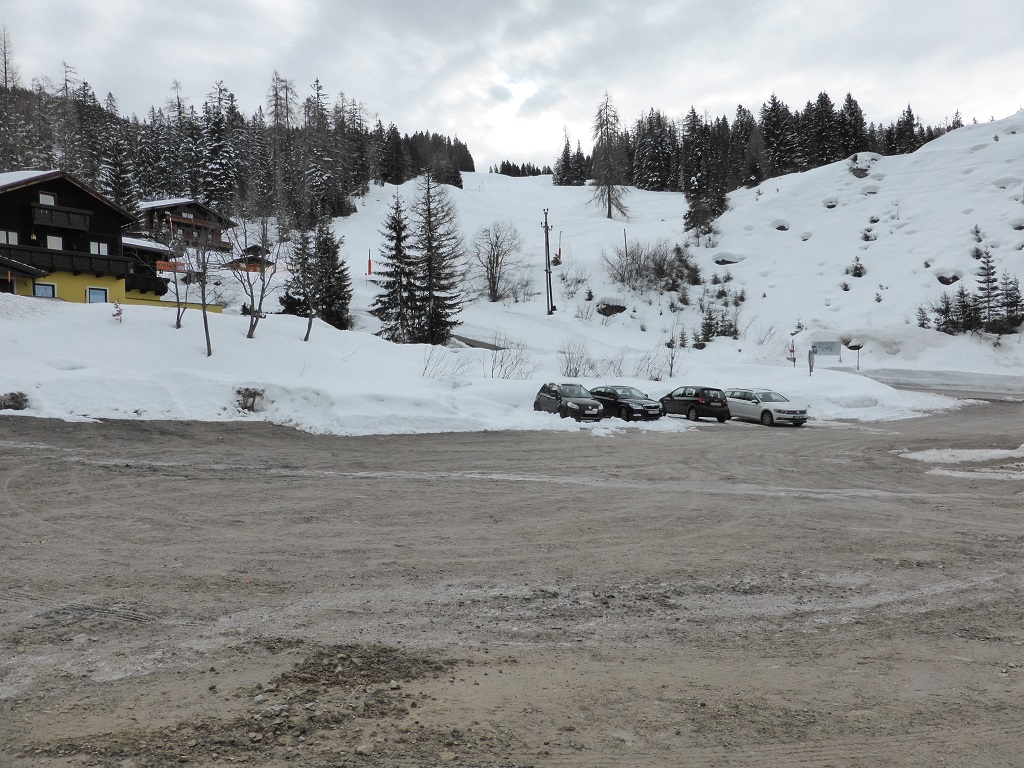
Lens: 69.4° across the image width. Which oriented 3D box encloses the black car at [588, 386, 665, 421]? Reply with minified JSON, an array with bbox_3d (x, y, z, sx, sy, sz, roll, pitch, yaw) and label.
[{"bbox_3d":[4.900,0.850,33.387,1.770,1.460,4.570,-1,1,-27],"label":"black car"}]

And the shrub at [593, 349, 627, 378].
[{"bbox_3d":[5.406,-1.109,41.000,1.850,1.650,1.600,-1,0,0],"label":"shrub"}]

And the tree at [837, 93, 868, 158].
[{"bbox_3d":[56.174,-42.481,122.000,5.200,11.300,5.200,-1,0,0],"label":"tree"}]

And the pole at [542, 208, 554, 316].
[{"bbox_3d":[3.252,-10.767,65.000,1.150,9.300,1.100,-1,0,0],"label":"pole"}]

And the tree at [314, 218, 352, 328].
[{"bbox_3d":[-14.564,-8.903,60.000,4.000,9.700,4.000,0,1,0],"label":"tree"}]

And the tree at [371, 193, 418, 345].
[{"bbox_3d":[-8.825,-8.710,56.500,4.100,11.700,4.100,-1,0,0],"label":"tree"}]

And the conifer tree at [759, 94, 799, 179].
[{"bbox_3d":[50.453,-46.686,140.000,6.500,17.000,6.500,0,1,0],"label":"conifer tree"}]

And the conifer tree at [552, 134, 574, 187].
[{"bbox_3d":[13.316,-59.067,195.000,5.200,14.400,5.200,-1,0,0],"label":"conifer tree"}]

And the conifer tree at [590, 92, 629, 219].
[{"bbox_3d":[16.964,-40.257,130.000,6.300,22.000,6.300,0,1,0],"label":"conifer tree"}]

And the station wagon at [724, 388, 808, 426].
[{"bbox_3d":[10.880,1.020,32.700,1.830,1.500,4.770,0,1,-26],"label":"station wagon"}]

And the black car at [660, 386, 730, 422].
[{"bbox_3d":[8.130,0.855,33.687,1.670,1.490,3.820,0,1,-23],"label":"black car"}]

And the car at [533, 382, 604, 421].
[{"bbox_3d":[2.470,0.800,31.986,1.755,1.600,4.140,0,1,-22],"label":"car"}]

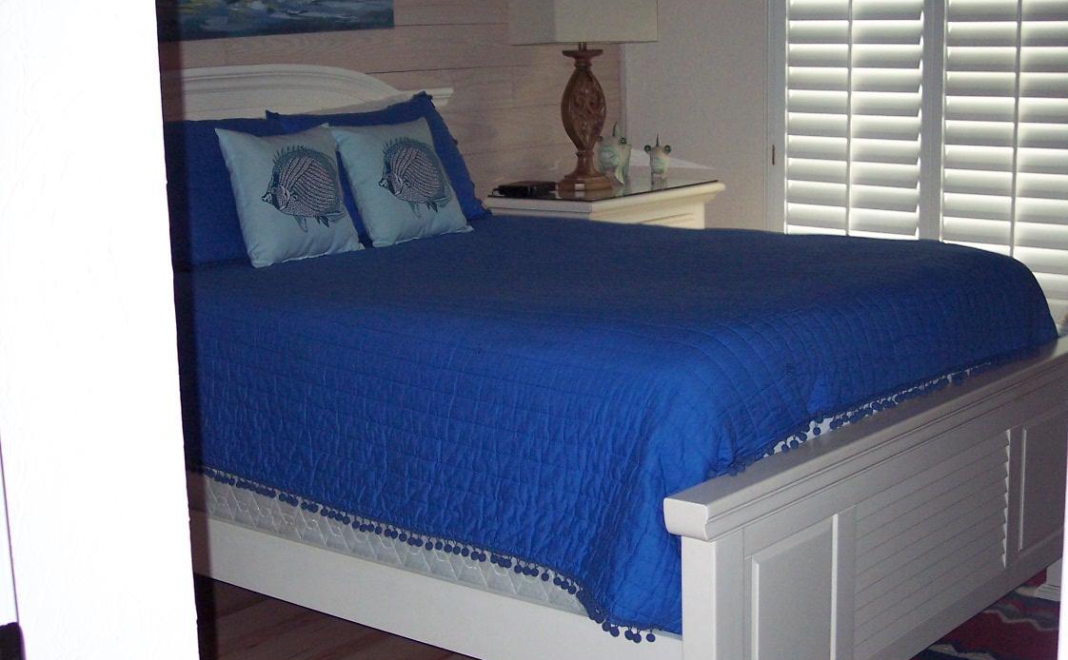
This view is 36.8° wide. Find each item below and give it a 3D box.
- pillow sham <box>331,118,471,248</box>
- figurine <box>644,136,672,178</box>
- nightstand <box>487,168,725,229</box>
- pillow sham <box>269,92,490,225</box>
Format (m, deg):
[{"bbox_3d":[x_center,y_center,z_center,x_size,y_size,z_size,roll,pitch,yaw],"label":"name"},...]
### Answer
[{"bbox_3d":[-0.357,-0.412,4.400,0.140,0.375,0.395,-32,-12,39],"label":"pillow sham"},{"bbox_3d":[0.438,-0.610,5.678,0.099,0.156,0.090,-1,11,4],"label":"figurine"},{"bbox_3d":[0.261,-0.063,5.497,0.422,0.846,0.786,7,14,39],"label":"nightstand"},{"bbox_3d":[-0.437,-0.479,4.578,0.170,0.425,0.690,-28,-9,40],"label":"pillow sham"}]

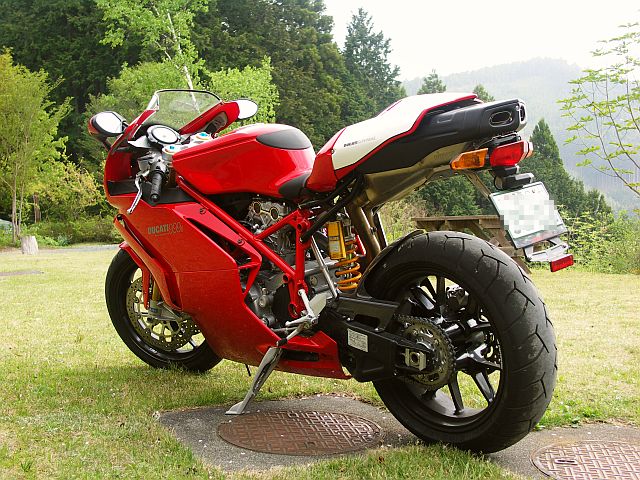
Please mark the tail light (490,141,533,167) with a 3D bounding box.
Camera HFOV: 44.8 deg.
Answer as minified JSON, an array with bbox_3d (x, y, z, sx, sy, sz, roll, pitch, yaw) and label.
[{"bbox_3d":[0.444,-0.213,1.861,0.160,0.046,0.055,-16,12,-41],"label":"tail light"}]

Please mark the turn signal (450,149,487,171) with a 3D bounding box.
[{"bbox_3d":[0.337,-0.181,1.798,0.098,0.045,0.050,-13,10,-26],"label":"turn signal"}]

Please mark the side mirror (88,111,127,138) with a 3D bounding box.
[{"bbox_3d":[-0.716,-0.392,2.622,0.075,0.085,0.130,-1,11,40],"label":"side mirror"}]

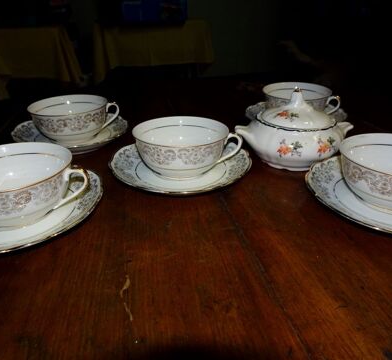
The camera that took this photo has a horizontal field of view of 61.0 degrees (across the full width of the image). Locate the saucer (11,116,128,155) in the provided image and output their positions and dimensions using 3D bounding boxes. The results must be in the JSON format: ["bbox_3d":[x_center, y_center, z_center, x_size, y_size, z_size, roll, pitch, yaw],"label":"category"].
[{"bbox_3d":[-0.166,-0.061,0.452,0.150,0.021,0.150,-1,28,0],"label":"saucer"}]

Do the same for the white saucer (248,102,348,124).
[{"bbox_3d":[0.148,-0.091,0.502,0.150,0.021,0.150,-1,28,0],"label":"white saucer"}]

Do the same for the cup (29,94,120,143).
[{"bbox_3d":[-0.158,-0.078,0.443,0.114,0.048,0.099,1,28,3],"label":"cup"}]

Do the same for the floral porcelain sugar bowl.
[{"bbox_3d":[0.113,-0.062,0.381,0.140,0.085,0.111,-1,28,0],"label":"floral porcelain sugar bowl"}]

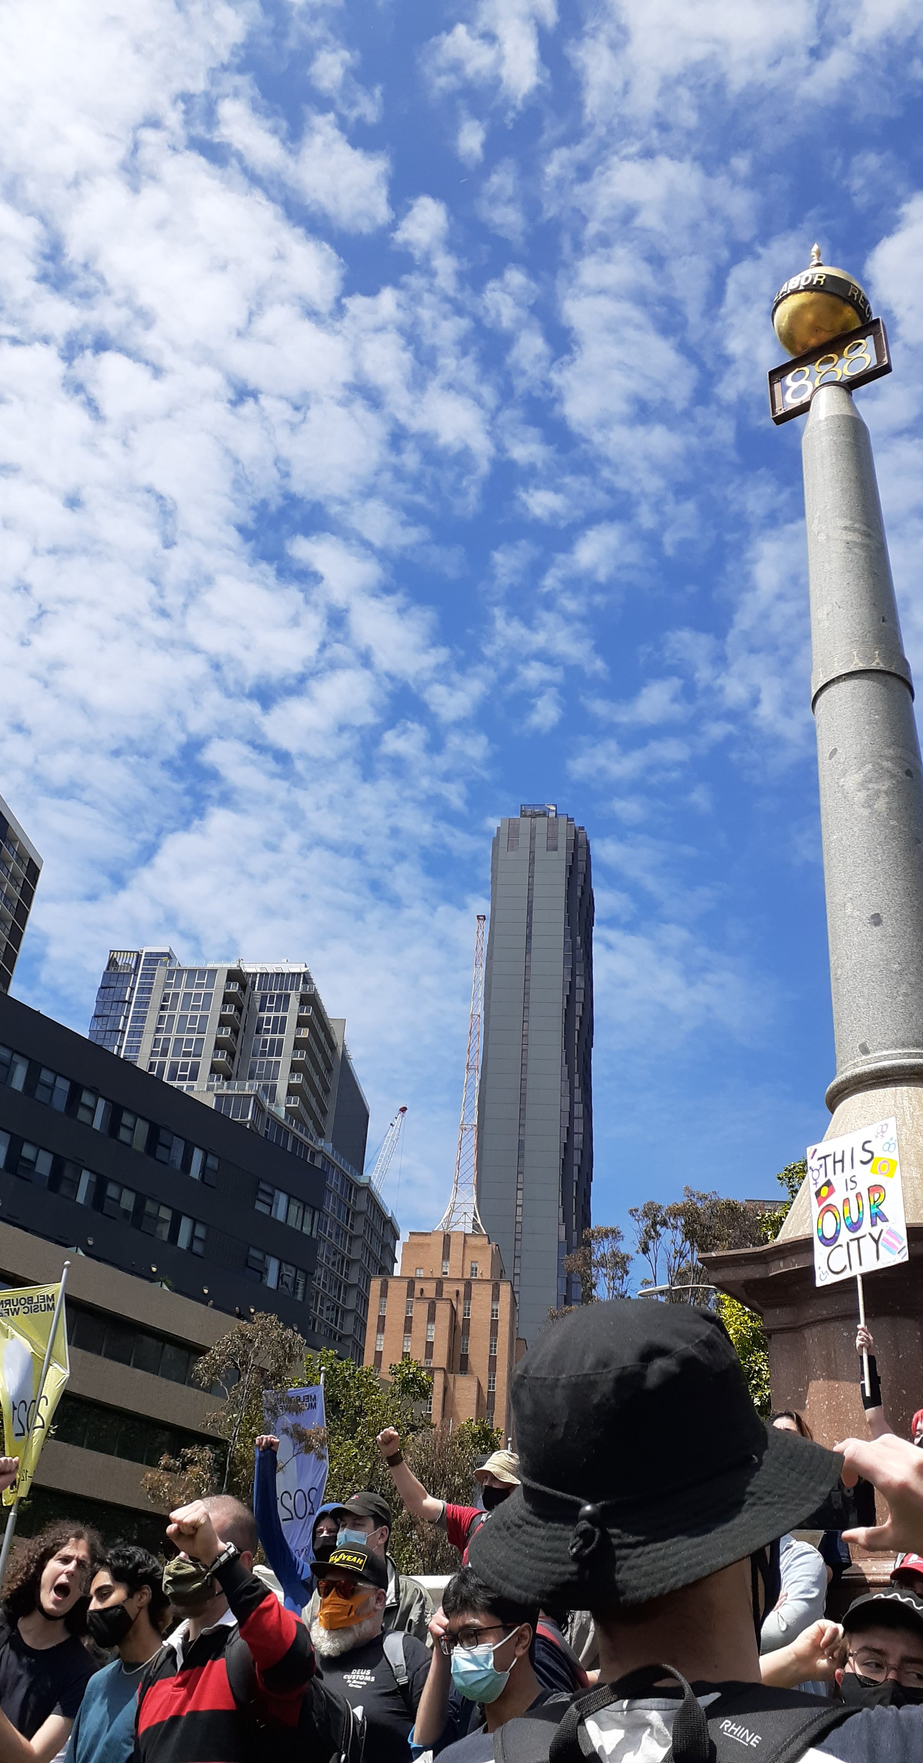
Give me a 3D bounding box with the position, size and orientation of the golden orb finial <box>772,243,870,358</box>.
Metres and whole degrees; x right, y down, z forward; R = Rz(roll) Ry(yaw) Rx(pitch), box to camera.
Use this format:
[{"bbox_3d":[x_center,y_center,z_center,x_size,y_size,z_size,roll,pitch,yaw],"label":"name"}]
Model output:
[{"bbox_3d":[2.930,-4.832,11.300,0.750,1.330,0.750,-7,-34,17],"label":"golden orb finial"}]

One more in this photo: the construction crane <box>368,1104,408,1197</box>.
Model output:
[{"bbox_3d":[-27.242,95.059,381.112,22.000,70.000,9.000,4,-32,0],"label":"construction crane"}]

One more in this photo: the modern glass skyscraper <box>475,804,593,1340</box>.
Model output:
[{"bbox_3d":[14.204,70.885,273.988,23.000,187.000,34.000,0,-32,6],"label":"modern glass skyscraper"}]

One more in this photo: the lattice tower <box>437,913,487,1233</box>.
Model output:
[{"bbox_3d":[1.091,22.459,159.354,6.000,43.500,6.000,0,-32,7],"label":"lattice tower"}]

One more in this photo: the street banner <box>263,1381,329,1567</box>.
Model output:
[{"bbox_3d":[-2.418,8.466,19.643,1.100,2.500,0.300,-7,-34,17],"label":"street banner"}]

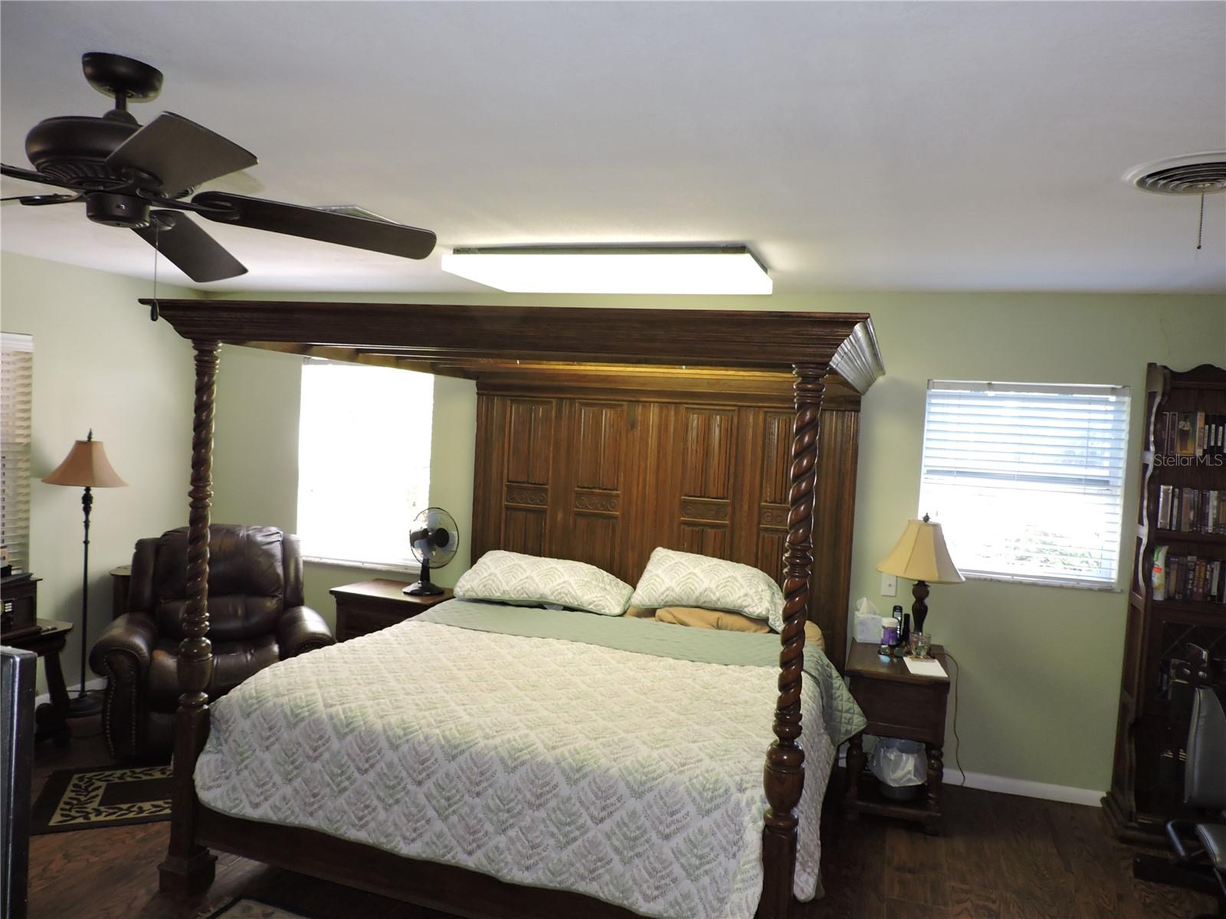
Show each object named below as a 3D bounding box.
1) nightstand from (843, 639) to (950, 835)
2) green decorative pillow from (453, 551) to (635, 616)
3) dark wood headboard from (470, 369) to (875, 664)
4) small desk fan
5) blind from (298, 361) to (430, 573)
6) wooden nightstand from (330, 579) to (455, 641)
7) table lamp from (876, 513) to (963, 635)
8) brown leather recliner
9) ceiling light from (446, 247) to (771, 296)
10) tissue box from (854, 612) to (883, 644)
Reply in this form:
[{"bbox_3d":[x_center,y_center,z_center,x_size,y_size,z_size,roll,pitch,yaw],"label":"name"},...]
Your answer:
[{"bbox_3d":[1.319,1.267,3.988,0.430,0.698,0.640,4,3,18],"label":"nightstand"},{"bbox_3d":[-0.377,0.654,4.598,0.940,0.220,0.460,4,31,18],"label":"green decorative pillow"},{"bbox_3d":[0.182,0.552,4.671,2.170,1.946,0.100,4,3,18],"label":"dark wood headboard"},{"bbox_3d":[-1.070,0.518,4.910,0.280,0.503,0.350,5,3,40],"label":"small desk fan"},{"bbox_3d":[-1.566,0.013,5.339,0.960,1.250,0.060,4,3,18],"label":"blind"},{"bbox_3d":[-1.249,1.101,4.941,0.660,0.681,0.420,4,3,18],"label":"wooden nightstand"},{"bbox_3d":[1.474,0.589,4.068,0.410,0.664,0.410,4,3,18],"label":"table lamp"},{"bbox_3d":[-2.135,0.883,4.631,1.070,1.050,0.950,2,3,-24],"label":"brown leather recliner"},{"bbox_3d":[-0.004,-0.836,3.766,1.310,0.100,0.660,4,3,18],"label":"ceiling light"},{"bbox_3d":[1.279,0.838,4.258,0.112,0.130,0.112,3,3,-1],"label":"tissue box"}]

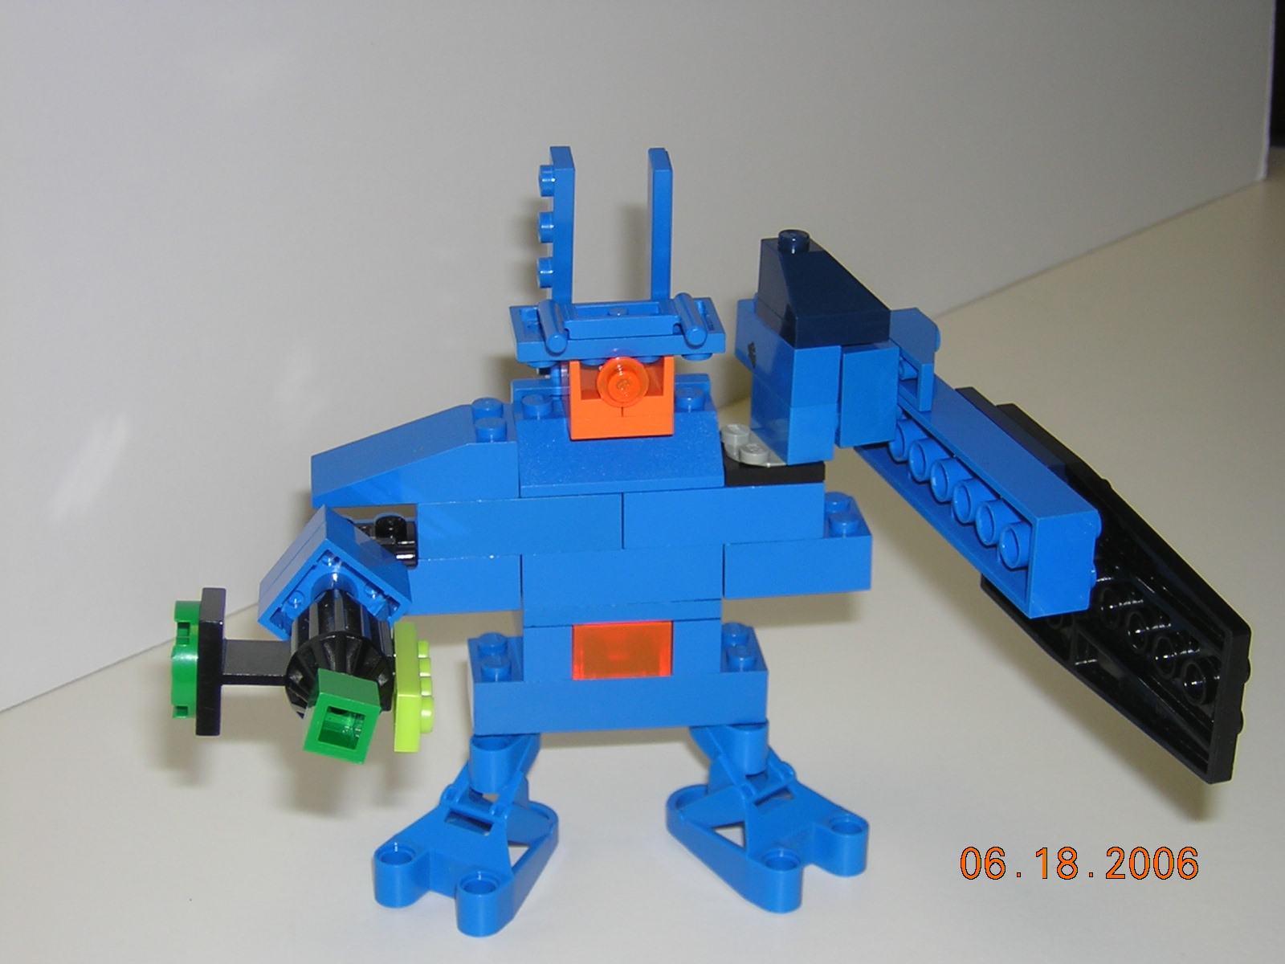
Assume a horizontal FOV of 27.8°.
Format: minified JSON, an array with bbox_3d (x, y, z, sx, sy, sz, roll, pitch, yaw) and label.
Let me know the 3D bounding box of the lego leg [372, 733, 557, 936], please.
[{"bbox_3d":[-0.024,0.053,0.419,0.024,0.022,0.038,14,26,29],"label":"lego leg"}]

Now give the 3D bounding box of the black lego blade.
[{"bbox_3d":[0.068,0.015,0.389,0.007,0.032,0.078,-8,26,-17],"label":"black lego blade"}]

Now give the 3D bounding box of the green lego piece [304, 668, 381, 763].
[{"bbox_3d":[-0.039,0.031,0.339,0.008,0.008,0.010,15,11,-12],"label":"green lego piece"}]

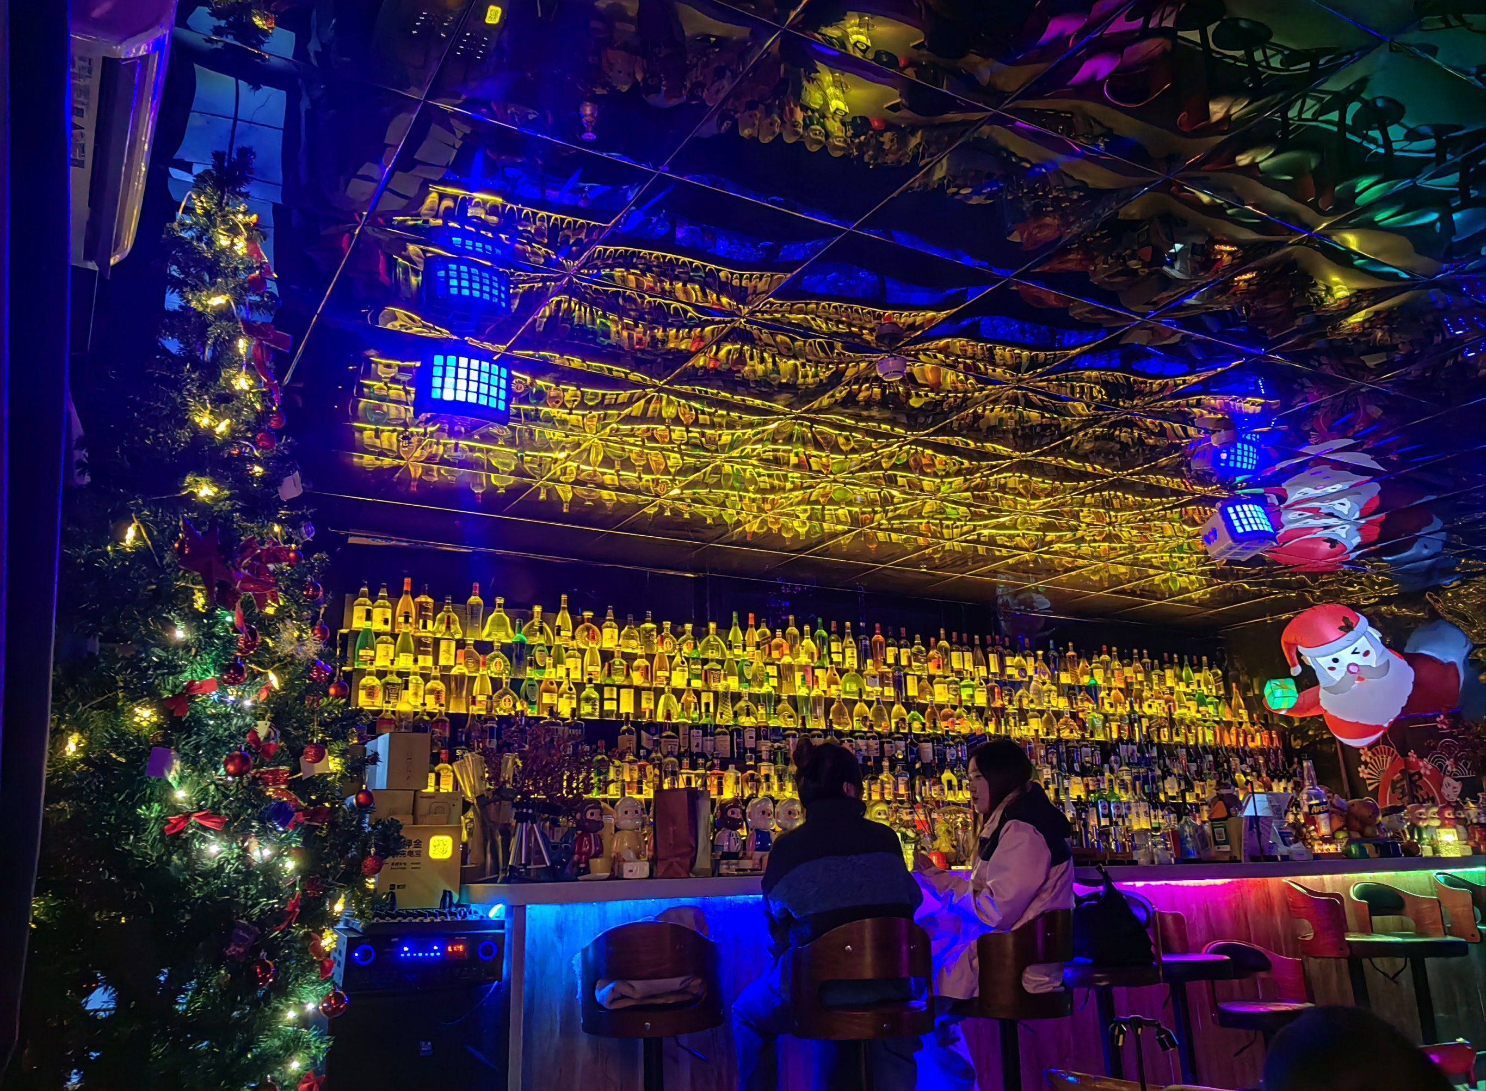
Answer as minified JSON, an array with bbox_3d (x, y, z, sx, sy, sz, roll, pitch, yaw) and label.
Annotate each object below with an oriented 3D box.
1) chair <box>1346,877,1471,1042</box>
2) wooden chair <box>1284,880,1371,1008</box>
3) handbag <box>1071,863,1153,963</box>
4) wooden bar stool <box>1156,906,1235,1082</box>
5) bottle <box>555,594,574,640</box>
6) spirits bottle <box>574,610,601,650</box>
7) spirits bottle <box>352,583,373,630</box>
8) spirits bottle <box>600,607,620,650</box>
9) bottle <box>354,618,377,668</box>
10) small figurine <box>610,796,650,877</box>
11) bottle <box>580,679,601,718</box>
[{"bbox_3d":[2.865,1.920,4.877,0.390,0.974,0.410,2,-16,-14],"label":"chair"},{"bbox_3d":[2.485,1.859,4.662,0.410,0.996,0.390,-11,-18,30],"label":"wooden chair"},{"bbox_3d":[1.278,1.288,4.012,0.290,0.335,0.150,-6,-16,16],"label":"handbag"},{"bbox_3d":[1.609,1.793,4.206,0.410,0.905,0.420,-14,-20,37],"label":"wooden bar stool"},{"bbox_3d":[-0.970,0.399,6.322,0.090,0.280,0.090,7,-18,-29],"label":"bottle"},{"bbox_3d":[-0.855,0.465,6.372,0.142,0.218,0.080,7,-18,-29],"label":"spirits bottle"},{"bbox_3d":[-1.929,0.310,5.888,0.088,0.249,0.088,7,-18,-30],"label":"spirits bottle"},{"bbox_3d":[-0.744,0.459,6.493,0.088,0.247,0.088,8,-18,-29],"label":"spirits bottle"},{"bbox_3d":[-1.833,0.454,5.636,0.095,0.285,0.095,7,-18,-29],"label":"bottle"},{"bbox_3d":[-0.404,1.042,4.144,0.122,0.284,0.130,6,-17,-24],"label":"small figurine"},{"bbox_3d":[-0.787,0.784,5.975,0.090,0.220,0.078,8,-18,-29],"label":"bottle"}]

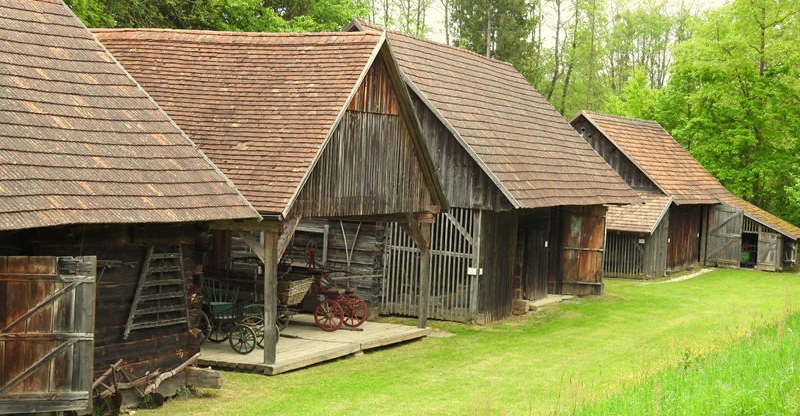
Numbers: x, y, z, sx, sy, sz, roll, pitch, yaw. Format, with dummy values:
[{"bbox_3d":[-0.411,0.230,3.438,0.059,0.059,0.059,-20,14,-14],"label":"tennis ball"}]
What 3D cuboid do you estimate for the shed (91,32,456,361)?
[{"bbox_3d":[-4.205,-0.449,29.949,8.316,6.640,8.143,2,1,23],"label":"shed"}]

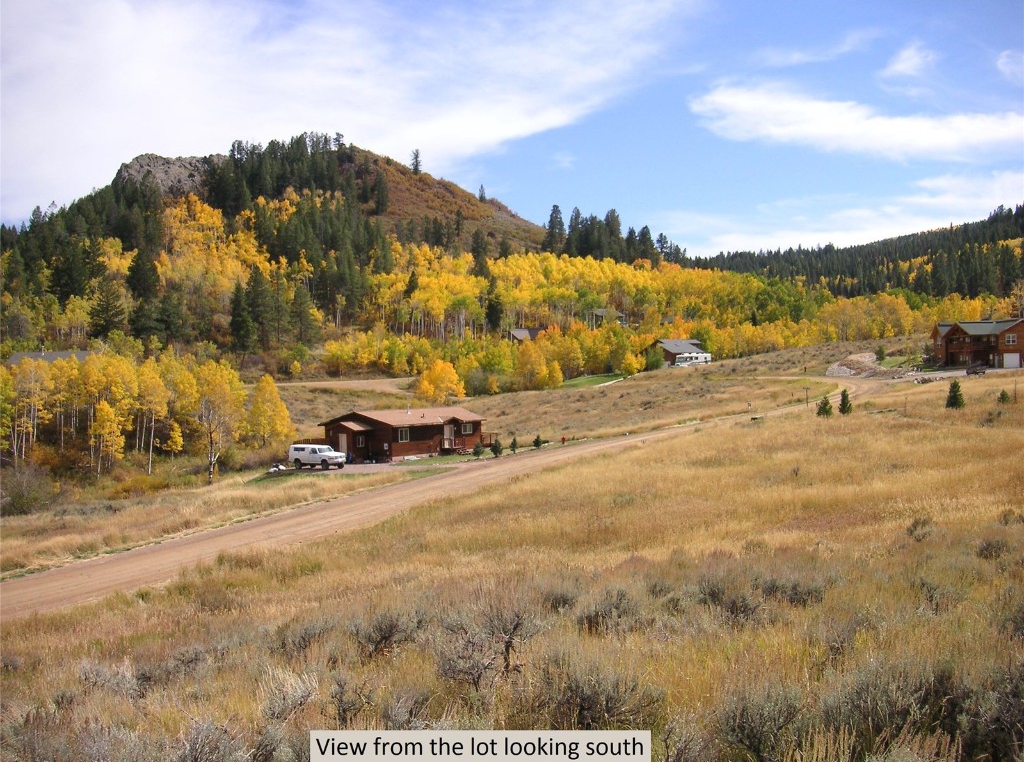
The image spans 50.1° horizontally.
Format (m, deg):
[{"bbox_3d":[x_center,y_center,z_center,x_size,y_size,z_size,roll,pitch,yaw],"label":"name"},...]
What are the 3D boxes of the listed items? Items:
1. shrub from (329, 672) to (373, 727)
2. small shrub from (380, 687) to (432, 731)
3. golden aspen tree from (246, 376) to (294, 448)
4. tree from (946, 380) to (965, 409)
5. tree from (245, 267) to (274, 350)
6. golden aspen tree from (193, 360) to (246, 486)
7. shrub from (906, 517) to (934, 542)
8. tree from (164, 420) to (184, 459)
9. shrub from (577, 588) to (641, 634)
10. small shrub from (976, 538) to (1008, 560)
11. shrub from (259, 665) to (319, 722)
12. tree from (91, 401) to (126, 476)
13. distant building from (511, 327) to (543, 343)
[{"bbox_3d":[-1.269,2.503,8.600,0.350,0.430,0.350,-1,0,0],"label":"shrub"},{"bbox_3d":[-0.792,2.495,8.300,0.394,0.341,0.375,0,0,0],"label":"small shrub"},{"bbox_3d":[-23.437,3.002,106.000,4.939,7.457,4.692,0,0,0],"label":"golden aspen tree"},{"bbox_3d":[37.237,1.135,92.000,1.597,2.522,1.517,0,0,0],"label":"tree"},{"bbox_3d":[-51.907,-14.904,225.000,6.167,16.857,6.167,0,0,0],"label":"tree"},{"bbox_3d":[-22.716,3.145,85.000,4.200,9.650,4.200,-1,0,0],"label":"golden aspen tree"},{"bbox_3d":[10.077,3.663,27.000,0.691,0.592,0.587,0,0,0],"label":"shrub"},{"bbox_3d":[-29.911,5.273,97.000,1.772,3.722,1.684,0,0,0],"label":"tree"},{"bbox_3d":[1.278,3.040,14.500,0.848,0.609,0.721,0,0,0],"label":"shrub"},{"bbox_3d":[8.350,2.916,19.000,0.573,0.399,0.544,0,0,0],"label":"small shrub"},{"bbox_3d":[-1.817,2.541,8.900,0.490,0.460,0.470,-1,0,0],"label":"shrub"},{"bbox_3d":[-33.221,4.769,90.000,2.878,6.496,2.734,0,0,0],"label":"tree"},{"bbox_3d":[4.057,-9.100,240.000,10.500,5.500,8.500,-1,0,-30],"label":"distant building"}]

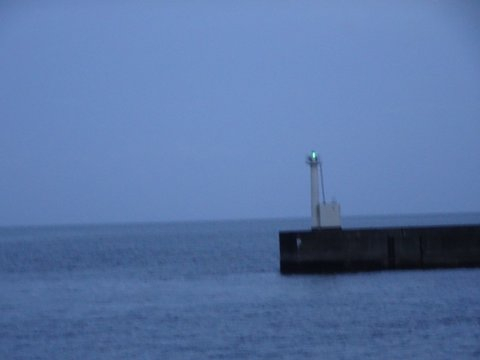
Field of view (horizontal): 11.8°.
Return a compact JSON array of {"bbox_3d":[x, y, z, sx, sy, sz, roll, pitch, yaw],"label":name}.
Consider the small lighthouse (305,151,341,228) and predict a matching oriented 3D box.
[{"bbox_3d":[7.858,0.855,218.982,3.060,7.220,2.000,-2,-1,0],"label":"small lighthouse"}]

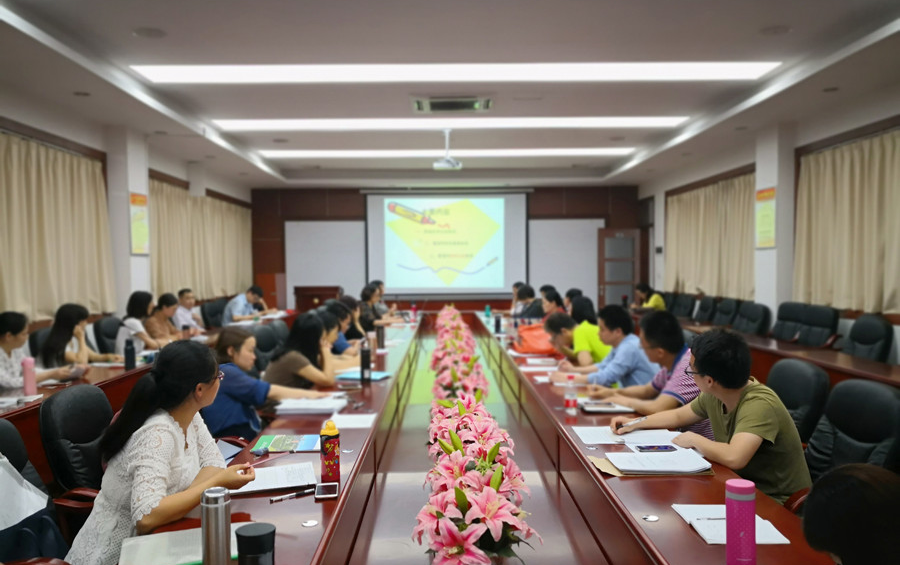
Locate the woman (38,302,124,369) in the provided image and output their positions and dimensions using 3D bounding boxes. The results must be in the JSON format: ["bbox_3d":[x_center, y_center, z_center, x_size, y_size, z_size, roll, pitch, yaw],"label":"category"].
[{"bbox_3d":[-2.841,0.747,5.270,0.680,1.200,0.500,-1,2,-22],"label":"woman"}]

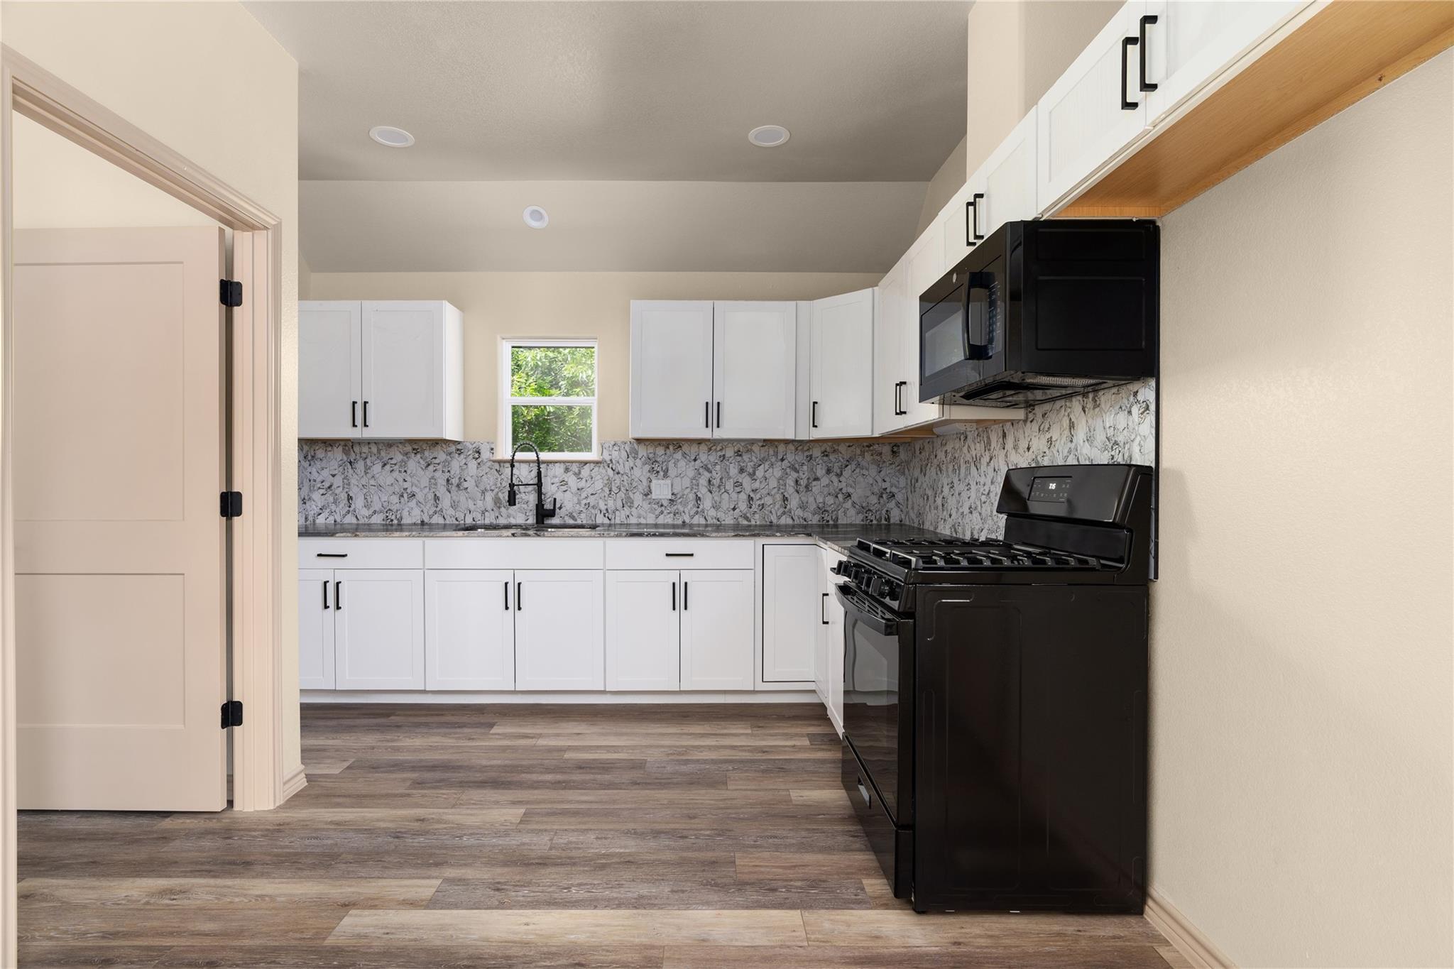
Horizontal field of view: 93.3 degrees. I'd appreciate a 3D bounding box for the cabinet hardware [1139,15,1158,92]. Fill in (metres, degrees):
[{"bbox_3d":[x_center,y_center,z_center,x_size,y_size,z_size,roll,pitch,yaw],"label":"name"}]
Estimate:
[{"bbox_3d":[0.809,-0.823,1.311,0.036,0.143,0.014,0,0,-1],"label":"cabinet hardware"}]

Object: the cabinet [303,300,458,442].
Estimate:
[{"bbox_3d":[-2.007,-0.636,3.906,0.900,0.763,0.305,0,0,-1],"label":"cabinet"}]

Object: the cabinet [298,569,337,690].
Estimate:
[{"bbox_3d":[-2.216,0.733,3.733,0.462,0.620,0.540,0,0,-1],"label":"cabinet"}]

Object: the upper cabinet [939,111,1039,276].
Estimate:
[{"bbox_3d":[0.965,-0.854,2.186,0.330,0.305,0.755,0,0,-1],"label":"upper cabinet"}]

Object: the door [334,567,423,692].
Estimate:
[{"bbox_3d":[-1.760,0.735,3.493,0.449,0.609,0.025,0,0,0],"label":"door"}]

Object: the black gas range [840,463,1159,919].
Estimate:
[{"bbox_3d":[0.765,0.547,2.225,0.730,1.210,0.755,0,0,-1],"label":"black gas range"}]

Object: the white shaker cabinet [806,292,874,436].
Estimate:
[{"bbox_3d":[0.615,-0.635,3.683,0.405,0.765,0.030,1,1,44],"label":"white shaker cabinet"}]

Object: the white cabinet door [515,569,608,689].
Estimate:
[{"bbox_3d":[-0.847,0.737,3.493,0.451,0.612,0.025,0,0,0],"label":"white cabinet door"}]

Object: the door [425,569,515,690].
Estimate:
[{"bbox_3d":[-1.303,0.737,3.493,0.449,0.612,0.025,0,0,0],"label":"door"}]

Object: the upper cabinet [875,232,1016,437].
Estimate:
[{"bbox_3d":[0.944,-0.628,3.032,0.330,0.769,0.935,0,0,-1],"label":"upper cabinet"}]

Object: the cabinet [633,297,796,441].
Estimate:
[{"bbox_3d":[-0.075,-0.637,3.953,0.927,0.765,0.305,0,0,-1],"label":"cabinet"}]

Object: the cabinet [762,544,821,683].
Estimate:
[{"bbox_3d":[0.314,0.663,3.811,0.290,0.715,0.565,0,0,-1],"label":"cabinet"}]

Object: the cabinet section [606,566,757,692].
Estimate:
[{"bbox_3d":[-0.237,0.735,3.740,0.755,0.615,0.520,0,0,0],"label":"cabinet section"}]

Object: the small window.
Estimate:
[{"bbox_3d":[-1.061,-0.516,4.137,0.585,0.730,0.080,0,0,-1],"label":"small window"}]

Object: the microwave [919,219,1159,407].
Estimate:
[{"bbox_3d":[0.921,-0.494,2.197,0.415,0.415,0.755,0,0,-1],"label":"microwave"}]

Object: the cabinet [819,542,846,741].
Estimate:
[{"bbox_3d":[0.784,0.688,2.899,0.630,0.810,0.570,0,0,-1],"label":"cabinet"}]

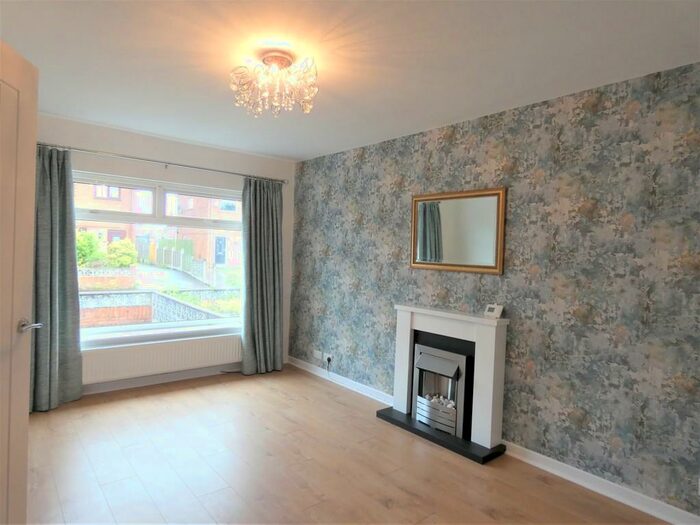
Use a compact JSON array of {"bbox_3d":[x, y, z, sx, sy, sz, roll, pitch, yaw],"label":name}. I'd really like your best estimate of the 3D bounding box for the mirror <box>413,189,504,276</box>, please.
[{"bbox_3d":[0.824,-0.239,3.194,0.039,0.619,0.838,1,1,-41],"label":"mirror"}]

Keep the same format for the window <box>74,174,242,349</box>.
[{"bbox_3d":[-1.849,-0.021,4.073,1.705,1.553,0.122,1,1,-41],"label":"window"}]

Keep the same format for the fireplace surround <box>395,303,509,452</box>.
[{"bbox_3d":[0.739,0.829,3.160,0.175,0.887,0.939,1,1,-41],"label":"fireplace surround"}]

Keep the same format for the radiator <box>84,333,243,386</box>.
[{"bbox_3d":[-1.783,0.937,4.039,1.614,0.315,0.091,1,1,-41],"label":"radiator"}]

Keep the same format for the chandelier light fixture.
[{"bbox_3d":[-0.412,-1.002,2.244,0.471,0.269,0.471,2,1,0],"label":"chandelier light fixture"}]

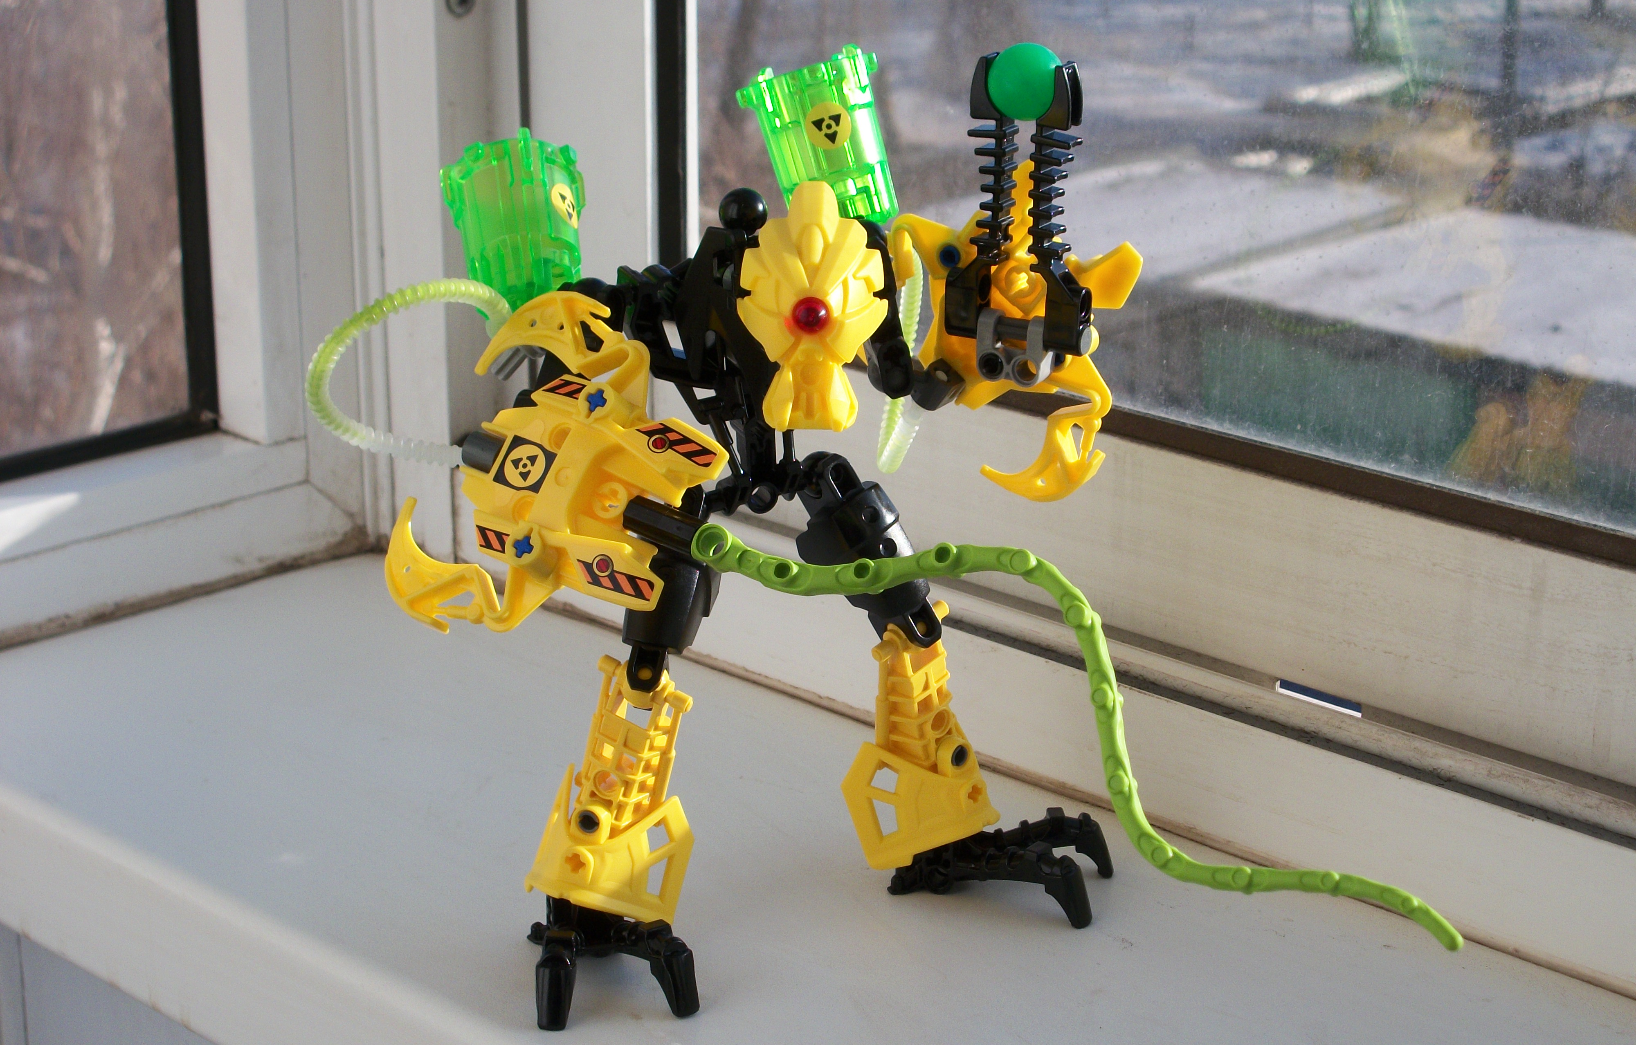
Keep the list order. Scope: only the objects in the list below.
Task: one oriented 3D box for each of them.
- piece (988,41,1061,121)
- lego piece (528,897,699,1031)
[{"bbox_3d":[0.042,-0.090,0.655,0.016,0.016,0.016,0,18,0],"label":"piece"},{"bbox_3d":[-0.045,0.085,0.668,0.035,0.021,0.048,-4,18,-11],"label":"lego piece"}]

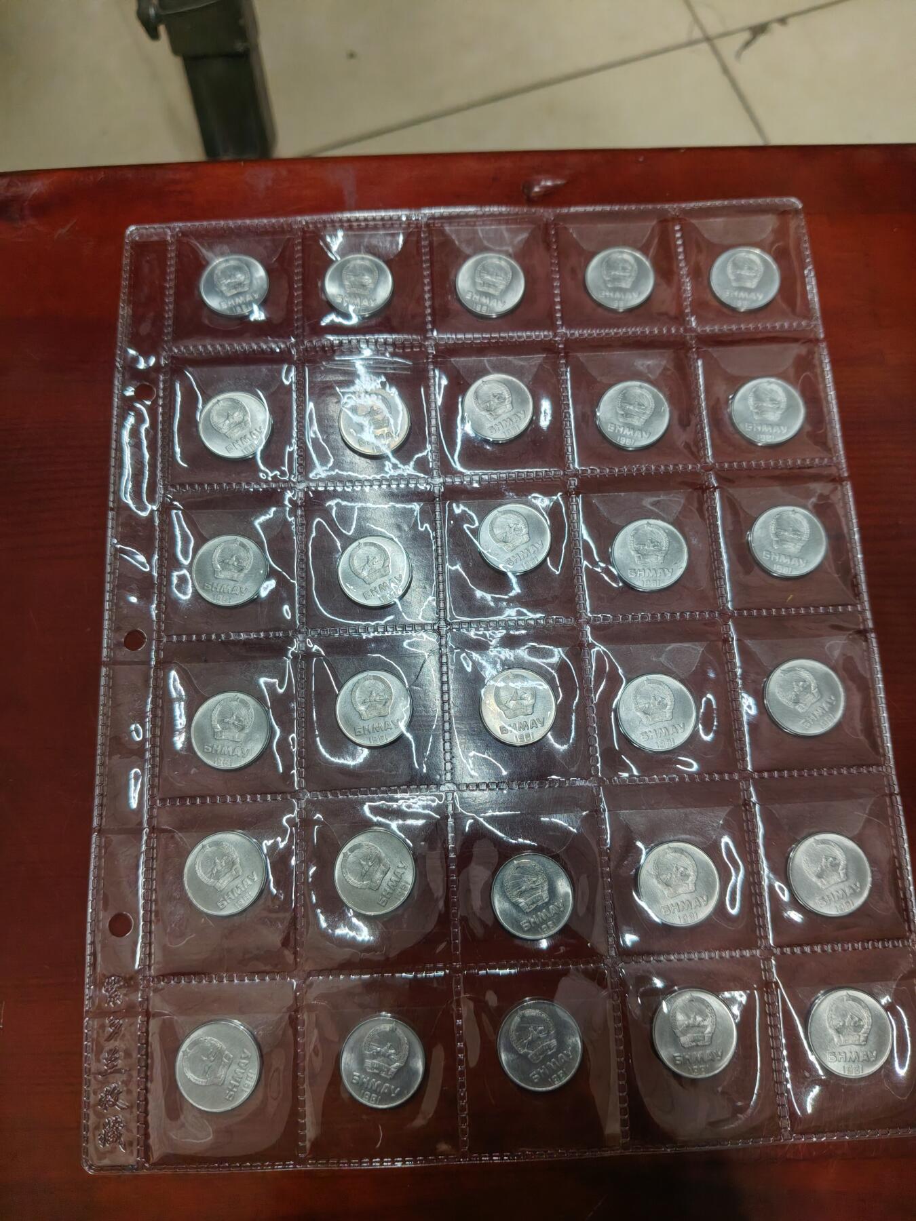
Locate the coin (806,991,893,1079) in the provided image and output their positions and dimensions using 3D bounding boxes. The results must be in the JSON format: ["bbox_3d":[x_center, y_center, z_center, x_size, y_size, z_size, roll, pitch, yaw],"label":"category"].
[{"bbox_3d":[0.093,0.100,0.217,0.020,0.002,0.020,-3,76,0],"label":"coin"}]

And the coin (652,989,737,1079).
[{"bbox_3d":[0.055,0.099,0.215,0.020,0.002,0.020,-3,76,0],"label":"coin"}]

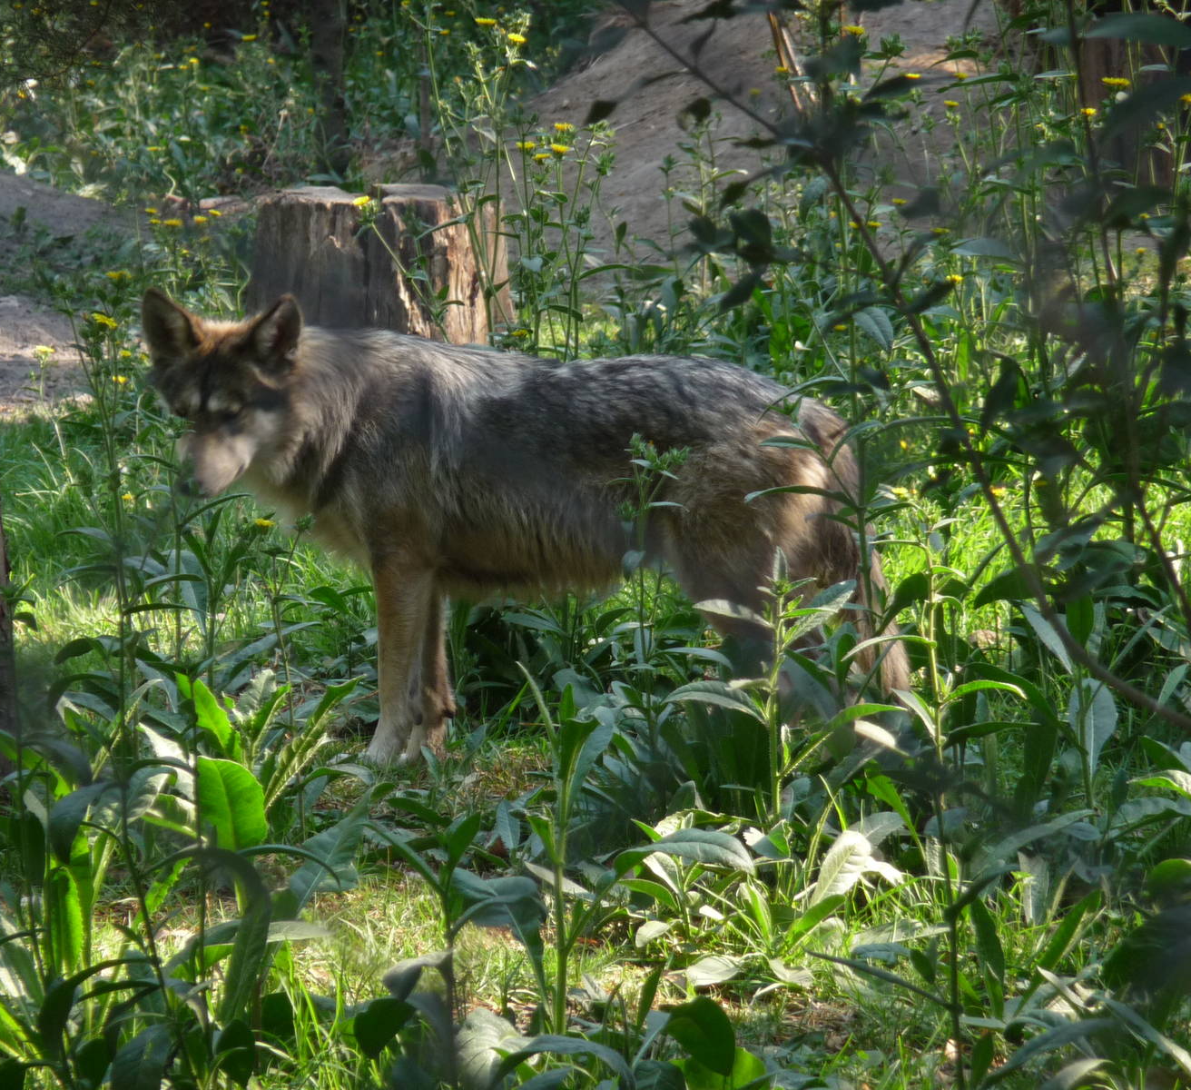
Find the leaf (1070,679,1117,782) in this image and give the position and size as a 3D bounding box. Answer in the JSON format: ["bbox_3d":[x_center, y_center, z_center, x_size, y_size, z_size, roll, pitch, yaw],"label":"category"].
[{"bbox_3d":[0.785,0.291,18.500,0.075,0.159,0.050,0,6,0],"label":"leaf"}]

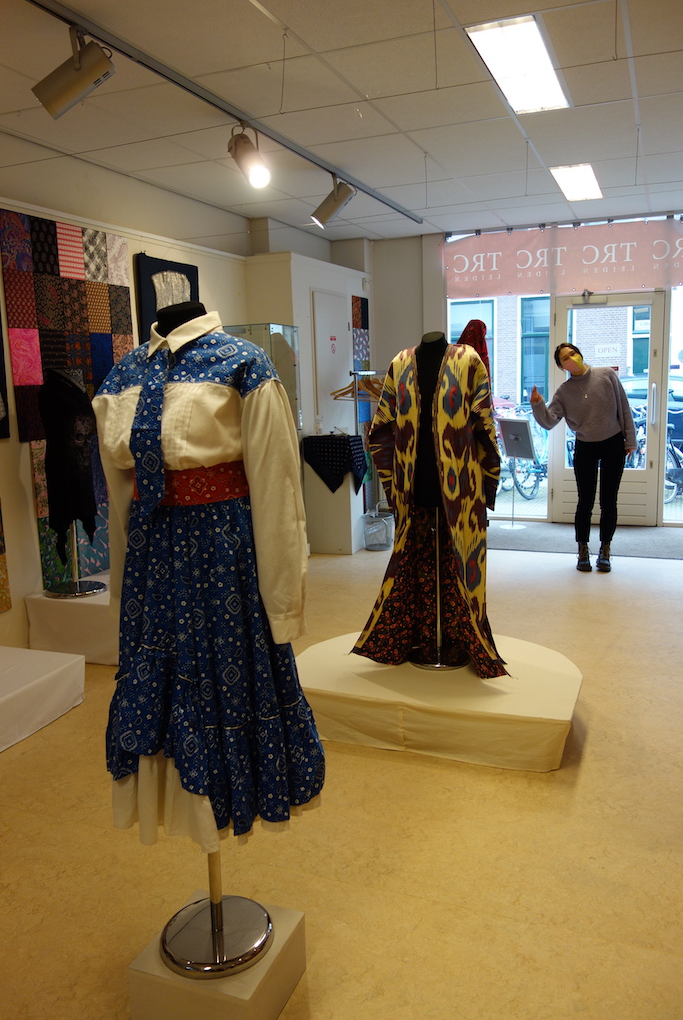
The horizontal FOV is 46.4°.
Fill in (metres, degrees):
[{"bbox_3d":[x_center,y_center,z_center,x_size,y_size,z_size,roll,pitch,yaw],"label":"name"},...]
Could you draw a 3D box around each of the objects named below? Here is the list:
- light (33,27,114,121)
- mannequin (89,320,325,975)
[{"bbox_3d":[-0.969,-1.554,2.811,0.290,0.220,0.140,-32,10,2],"label":"light"},{"bbox_3d":[-0.289,0.280,1.685,0.480,1.390,0.410,2,10,22],"label":"mannequin"}]

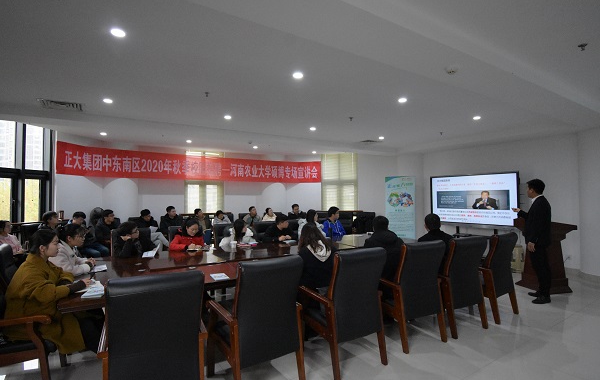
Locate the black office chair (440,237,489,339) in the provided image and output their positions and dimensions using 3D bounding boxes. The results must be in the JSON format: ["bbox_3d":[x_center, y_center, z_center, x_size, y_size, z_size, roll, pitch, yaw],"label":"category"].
[{"bbox_3d":[1.715,1.050,3.711,0.600,1.040,0.680,1,-1,-28],"label":"black office chair"}]

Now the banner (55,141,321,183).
[{"bbox_3d":[-2.358,-0.653,9.075,7.350,0.770,0.060,1,-1,-32],"label":"banner"}]

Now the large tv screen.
[{"bbox_3d":[3.940,0.235,7.320,0.090,1.160,1.950,1,-1,-38],"label":"large tv screen"}]

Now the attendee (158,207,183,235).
[{"bbox_3d":[-2.823,1.013,6.937,0.520,1.270,0.800,1,-1,-30],"label":"attendee"}]

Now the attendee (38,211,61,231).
[{"bbox_3d":[-4.267,0.991,5.395,0.780,1.240,0.520,-1,-1,28],"label":"attendee"}]

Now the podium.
[{"bbox_3d":[3.950,1.042,5.140,0.500,1.120,0.700,0,-1,-13],"label":"podium"}]

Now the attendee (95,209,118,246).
[{"bbox_3d":[-3.500,0.980,5.782,0.520,1.260,0.760,1,-1,-38],"label":"attendee"}]

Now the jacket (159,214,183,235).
[{"bbox_3d":[-2.600,0.820,6.336,0.500,0.660,0.420,1,-1,-34],"label":"jacket"}]

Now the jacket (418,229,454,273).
[{"bbox_3d":[1.680,0.784,3.916,0.480,0.640,0.400,0,-1,-10],"label":"jacket"}]

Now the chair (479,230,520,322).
[{"bbox_3d":[2.411,1.063,4.121,0.600,1.050,0.630,0,-1,-30],"label":"chair"}]

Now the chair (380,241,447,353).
[{"bbox_3d":[1.071,1.049,3.374,0.610,1.040,0.640,1,-1,-30],"label":"chair"}]

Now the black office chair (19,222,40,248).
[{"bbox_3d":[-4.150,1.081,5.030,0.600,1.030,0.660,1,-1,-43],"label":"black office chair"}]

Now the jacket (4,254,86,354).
[{"bbox_3d":[-2.028,0.908,2.521,0.560,0.800,0.500,0,-1,-30],"label":"jacket"}]

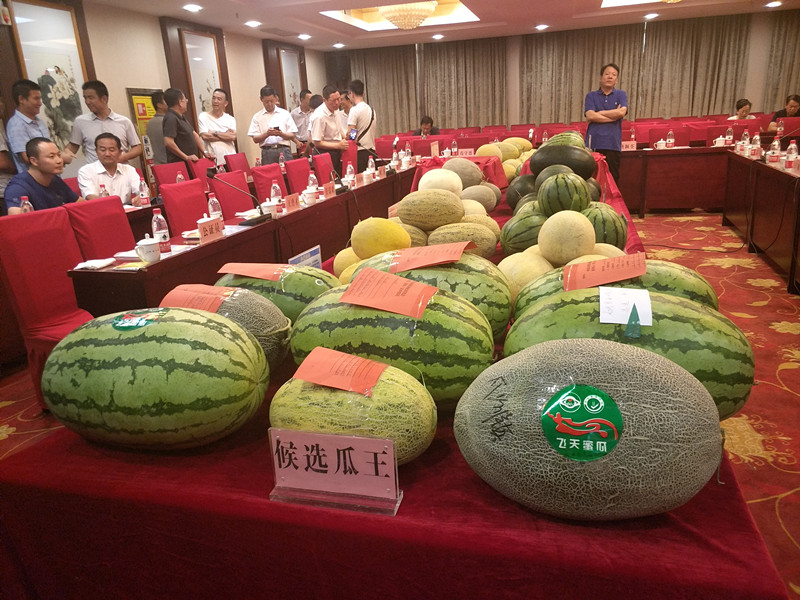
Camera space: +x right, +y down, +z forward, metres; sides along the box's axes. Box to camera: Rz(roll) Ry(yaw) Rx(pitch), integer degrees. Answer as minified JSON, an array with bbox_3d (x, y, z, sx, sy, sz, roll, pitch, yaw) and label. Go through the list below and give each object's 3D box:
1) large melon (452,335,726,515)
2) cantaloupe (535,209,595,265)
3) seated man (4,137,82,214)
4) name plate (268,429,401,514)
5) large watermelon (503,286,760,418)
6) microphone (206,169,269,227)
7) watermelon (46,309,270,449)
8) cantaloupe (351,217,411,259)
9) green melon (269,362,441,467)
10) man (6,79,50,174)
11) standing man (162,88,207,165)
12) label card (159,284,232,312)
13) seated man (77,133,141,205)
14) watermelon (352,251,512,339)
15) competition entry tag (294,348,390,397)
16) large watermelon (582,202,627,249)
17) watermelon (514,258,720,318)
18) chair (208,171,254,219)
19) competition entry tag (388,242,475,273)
[{"bbox_3d":[0.250,0.173,0.795,0.342,0.239,0.229,2,18,17],"label":"large melon"},{"bbox_3d":[0.465,-0.172,1.615,0.158,0.158,0.158,2,18,18],"label":"cantaloupe"},{"bbox_3d":[-2.234,-0.453,3.909,0.700,1.260,0.540,8,21,30],"label":"seated man"},{"bbox_3d":[-0.098,0.247,0.849,0.200,0.109,0.045,1,18,15],"label":"name plate"},{"bbox_3d":[0.371,0.104,0.981,0.391,0.247,0.237,7,20,30],"label":"large watermelon"},{"bbox_3d":[-0.902,-0.580,3.192,0.310,0.290,0.210,0,18,10],"label":"microphone"},{"bbox_3d":[-0.427,0.138,1.015,0.410,0.252,0.242,0,18,11],"label":"watermelon"},{"bbox_3d":[-0.058,-0.193,1.810,0.188,0.137,0.140,-1,18,6],"label":"cantaloupe"},{"bbox_3d":[-0.075,0.184,0.927,0.272,0.181,0.181,0,18,9],"label":"green melon"},{"bbox_3d":[-2.811,-0.874,4.702,0.300,1.710,0.470,-4,18,-2],"label":"man"},{"bbox_3d":[-2.161,-1.344,6.097,0.400,1.680,0.480,-7,18,-11],"label":"standing man"},{"bbox_3d":[-0.447,-0.001,1.261,0.165,0.030,0.100,4,47,17],"label":"label card"},{"bbox_3d":[-2.200,-0.689,4.703,0.520,1.300,0.720,-19,24,-41],"label":"seated man"},{"bbox_3d":[0.059,0.010,1.315,0.400,0.263,0.253,6,20,29],"label":"watermelon"},{"bbox_3d":[-0.087,0.108,0.876,0.127,0.012,0.093,12,28,12],"label":"competition entry tag"},{"bbox_3d":[0.722,-0.243,2.080,0.198,0.195,0.198,3,19,18],"label":"large watermelon"},{"bbox_3d":[0.464,0.033,1.245,0.437,0.250,0.250,-4,18,-1],"label":"watermelon"},{"bbox_3d":[-1.010,-0.414,4.195,0.560,0.970,0.440,3,19,18],"label":"chair"},{"bbox_3d":[0.063,-0.092,1.208,0.152,0.025,0.105,-8,35,0],"label":"competition entry tag"}]

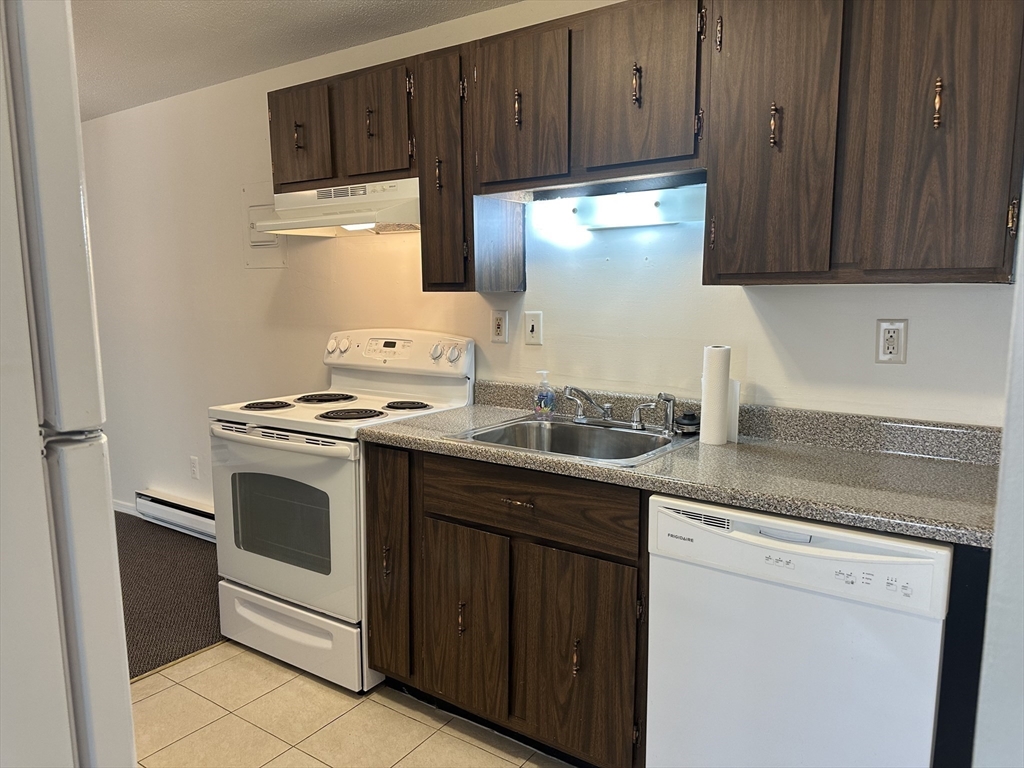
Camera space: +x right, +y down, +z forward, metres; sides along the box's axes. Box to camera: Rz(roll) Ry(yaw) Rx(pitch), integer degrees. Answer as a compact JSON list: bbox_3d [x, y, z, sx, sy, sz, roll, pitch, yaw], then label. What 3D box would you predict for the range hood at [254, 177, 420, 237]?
[{"bbox_3d":[-0.576,-0.649,2.658,0.768,0.157,0.437,5,10,35],"label":"range hood"}]

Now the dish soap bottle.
[{"bbox_3d":[0.102,0.035,2.359,0.068,0.160,0.055,6,10,40],"label":"dish soap bottle"}]

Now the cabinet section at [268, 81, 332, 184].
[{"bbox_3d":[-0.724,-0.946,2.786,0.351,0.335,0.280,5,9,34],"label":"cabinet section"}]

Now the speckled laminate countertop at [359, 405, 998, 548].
[{"bbox_3d":[0.373,0.194,2.011,1.675,0.040,0.604,5,9,35],"label":"speckled laminate countertop"}]

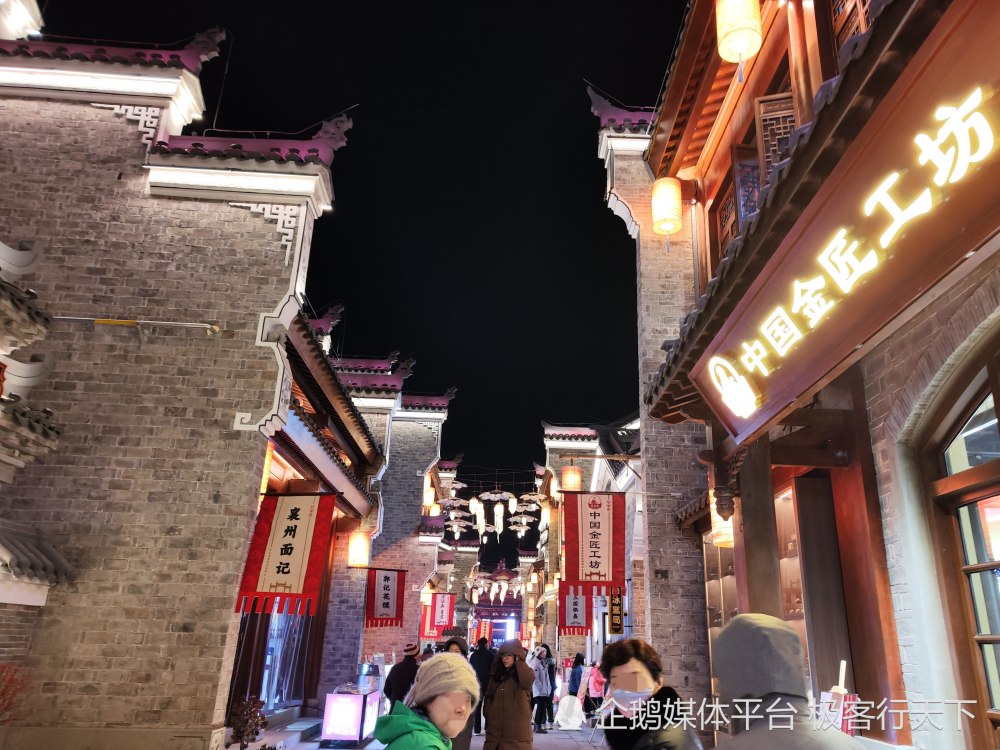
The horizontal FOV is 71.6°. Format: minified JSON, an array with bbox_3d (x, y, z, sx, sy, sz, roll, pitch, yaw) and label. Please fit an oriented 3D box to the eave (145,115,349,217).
[{"bbox_3d":[-3.014,-2.662,8.555,2.200,1.520,0.660,4,-22,1],"label":"eave"}]

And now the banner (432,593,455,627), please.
[{"bbox_3d":[-1.813,7.567,22.152,0.729,1.116,0.040,4,-22,1],"label":"banner"}]

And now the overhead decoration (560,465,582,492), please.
[{"bbox_3d":[1.233,1.834,11.826,0.330,0.540,0.330,3,-20,0],"label":"overhead decoration"}]

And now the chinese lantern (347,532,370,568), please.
[{"bbox_3d":[-3.143,3.908,15.464,0.450,0.750,0.450,3,-20,0],"label":"chinese lantern"}]

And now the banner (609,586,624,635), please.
[{"bbox_3d":[2.493,4.890,14.770,0.277,1.197,0.100,4,-22,1],"label":"banner"}]

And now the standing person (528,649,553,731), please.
[{"bbox_3d":[0.953,6.938,15.345,0.360,1.704,0.500,-9,-25,30],"label":"standing person"}]

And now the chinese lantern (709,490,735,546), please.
[{"bbox_3d":[2.550,1.598,7.772,0.370,0.610,0.370,3,-20,0],"label":"chinese lantern"}]

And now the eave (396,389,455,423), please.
[{"bbox_3d":[-2.619,1.098,24.743,1.870,1.370,0.650,4,-22,1],"label":"eave"}]

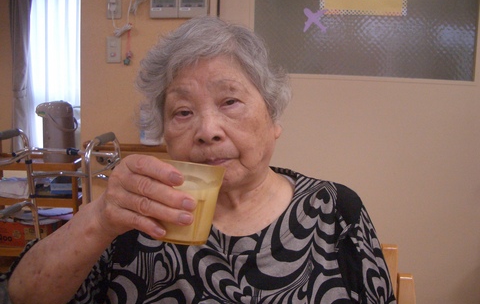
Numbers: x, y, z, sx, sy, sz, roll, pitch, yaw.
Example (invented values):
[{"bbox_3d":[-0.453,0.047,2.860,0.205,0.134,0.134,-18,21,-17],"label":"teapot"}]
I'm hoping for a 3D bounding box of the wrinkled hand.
[{"bbox_3d":[-0.095,0.044,0.497,0.100,0.080,0.088,18,-2,-6],"label":"wrinkled hand"}]

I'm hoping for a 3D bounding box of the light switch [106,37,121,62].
[{"bbox_3d":[-0.587,-0.479,2.260,0.070,0.120,0.011,3,4,13],"label":"light switch"}]

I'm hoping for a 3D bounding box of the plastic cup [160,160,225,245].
[{"bbox_3d":[-0.057,0.051,0.505,0.075,0.081,0.075,8,-3,0],"label":"plastic cup"}]

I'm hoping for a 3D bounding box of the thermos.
[{"bbox_3d":[-0.924,-0.101,2.460,0.200,0.312,0.165,3,4,11],"label":"thermos"}]

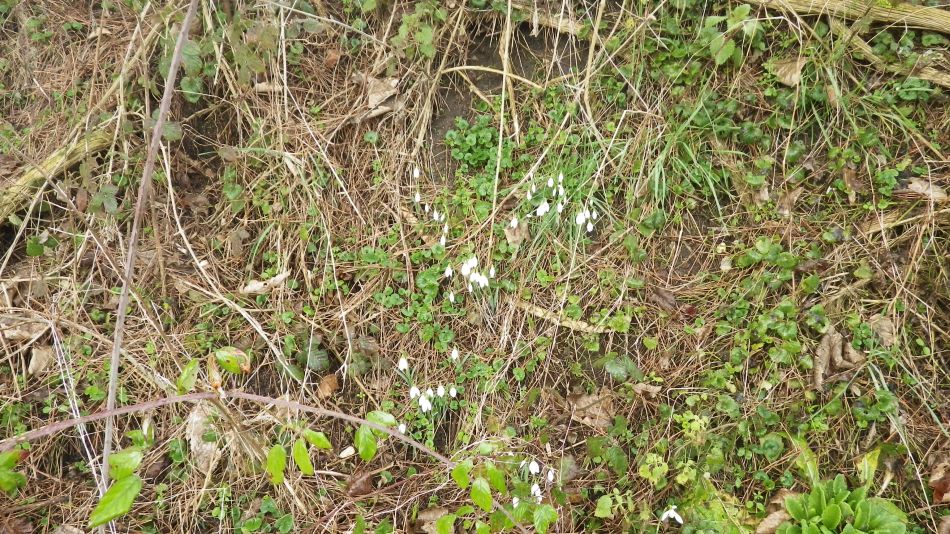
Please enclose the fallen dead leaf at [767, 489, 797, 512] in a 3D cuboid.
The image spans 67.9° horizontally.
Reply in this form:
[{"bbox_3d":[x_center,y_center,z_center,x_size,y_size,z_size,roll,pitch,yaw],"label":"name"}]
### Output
[{"bbox_3d":[0.491,0.371,1.122,0.053,0.022,0.037,-8,63,-4],"label":"fallen dead leaf"}]

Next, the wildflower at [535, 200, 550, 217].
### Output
[{"bbox_3d":[0.133,-0.115,1.386,0.031,0.030,0.027,0,23,0],"label":"wildflower"}]

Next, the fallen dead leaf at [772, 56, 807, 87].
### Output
[{"bbox_3d":[0.689,-0.428,1.544,0.069,0.020,0.066,25,65,13],"label":"fallen dead leaf"}]

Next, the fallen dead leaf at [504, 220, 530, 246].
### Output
[{"bbox_3d":[0.085,-0.070,1.404,0.050,0.020,0.058,0,65,0],"label":"fallen dead leaf"}]

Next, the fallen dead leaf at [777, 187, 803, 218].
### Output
[{"bbox_3d":[0.643,-0.135,1.435,0.041,0.020,0.073,30,68,14],"label":"fallen dead leaf"}]

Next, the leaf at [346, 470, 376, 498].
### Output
[{"bbox_3d":[-0.196,0.366,1.197,0.039,0.020,0.053,37,70,16],"label":"leaf"}]

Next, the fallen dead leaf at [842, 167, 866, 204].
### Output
[{"bbox_3d":[0.756,-0.162,1.404,0.040,0.020,0.090,5,62,3],"label":"fallen dead leaf"}]

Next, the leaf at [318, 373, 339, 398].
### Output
[{"bbox_3d":[-0.267,0.212,1.272,0.034,0.015,0.053,28,68,12],"label":"leaf"}]

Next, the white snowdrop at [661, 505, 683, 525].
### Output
[{"bbox_3d":[0.316,0.397,1.132,0.035,0.030,0.030,0,23,0],"label":"white snowdrop"}]

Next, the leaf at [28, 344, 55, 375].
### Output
[{"bbox_3d":[-0.758,0.162,1.234,0.043,0.020,0.052,3,62,2],"label":"leaf"}]

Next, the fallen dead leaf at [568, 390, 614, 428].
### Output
[{"bbox_3d":[0.206,0.248,1.250,0.086,0.025,0.079,0,65,0],"label":"fallen dead leaf"}]

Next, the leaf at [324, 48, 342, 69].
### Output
[{"bbox_3d":[-0.314,-0.463,1.565,0.036,0.015,0.050,2,62,1],"label":"leaf"}]

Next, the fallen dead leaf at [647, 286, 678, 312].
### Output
[{"bbox_3d":[0.343,0.059,1.289,0.059,0.018,0.035,40,69,19],"label":"fallen dead leaf"}]

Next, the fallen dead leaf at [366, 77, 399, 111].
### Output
[{"bbox_3d":[-0.207,-0.389,1.553,0.073,0.025,0.084,0,65,0],"label":"fallen dead leaf"}]

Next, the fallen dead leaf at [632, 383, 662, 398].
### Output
[{"bbox_3d":[0.294,0.212,1.208,0.048,0.018,0.027,5,62,2],"label":"fallen dead leaf"}]

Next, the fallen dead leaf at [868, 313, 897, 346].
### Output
[{"bbox_3d":[0.764,0.116,1.316,0.047,0.020,0.067,-9,65,-4],"label":"fallen dead leaf"}]

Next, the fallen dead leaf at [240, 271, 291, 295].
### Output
[{"bbox_3d":[-0.387,0.029,1.304,0.095,0.020,0.030,-22,64,-11],"label":"fallen dead leaf"}]

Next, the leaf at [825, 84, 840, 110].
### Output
[{"bbox_3d":[0.789,-0.377,1.551,0.029,0.015,0.064,-11,65,-5],"label":"leaf"}]

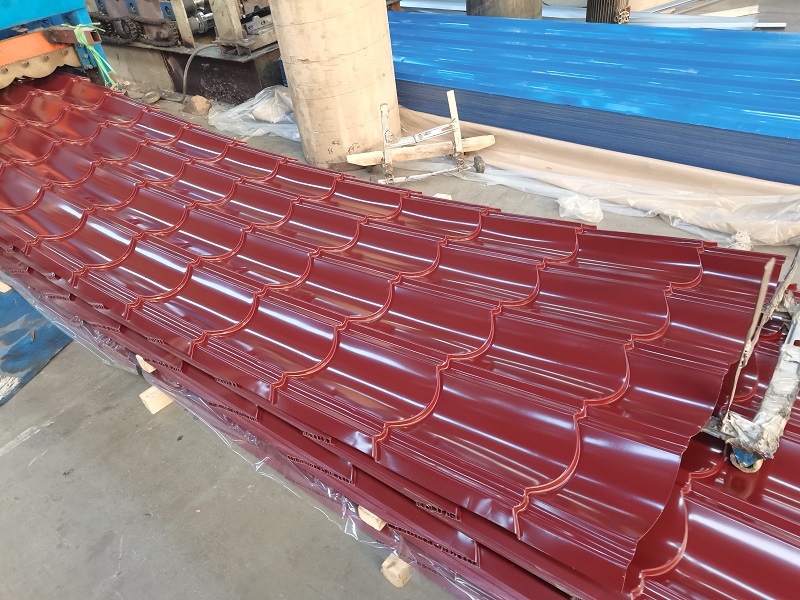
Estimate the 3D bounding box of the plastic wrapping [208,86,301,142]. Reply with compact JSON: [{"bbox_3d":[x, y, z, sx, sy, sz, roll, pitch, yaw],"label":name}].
[{"bbox_3d":[-0.815,-1.204,3.735,0.880,0.170,0.550,22,47,34],"label":"plastic wrapping"}]

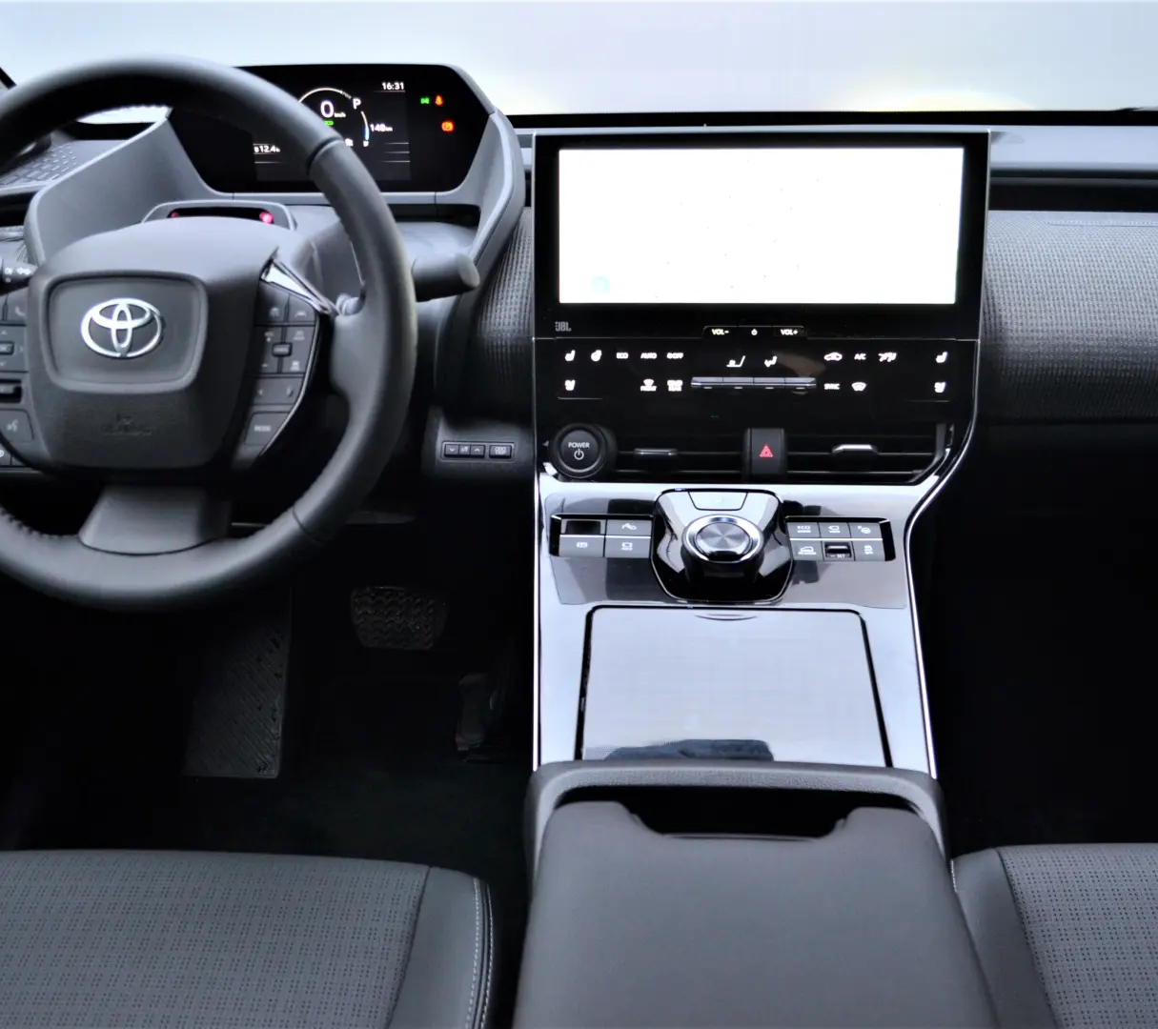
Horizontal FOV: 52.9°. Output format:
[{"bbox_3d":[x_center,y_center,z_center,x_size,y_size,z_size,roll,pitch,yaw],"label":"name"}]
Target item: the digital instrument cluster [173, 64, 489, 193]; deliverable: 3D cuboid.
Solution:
[{"bbox_3d":[-0.244,-0.388,1.169,0.308,0.124,0.055,1,17,3],"label":"digital instrument cluster"}]

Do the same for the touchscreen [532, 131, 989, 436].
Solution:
[{"bbox_3d":[0.133,-0.157,0.862,0.330,0.260,0.060,1,4,3],"label":"touchscreen"}]

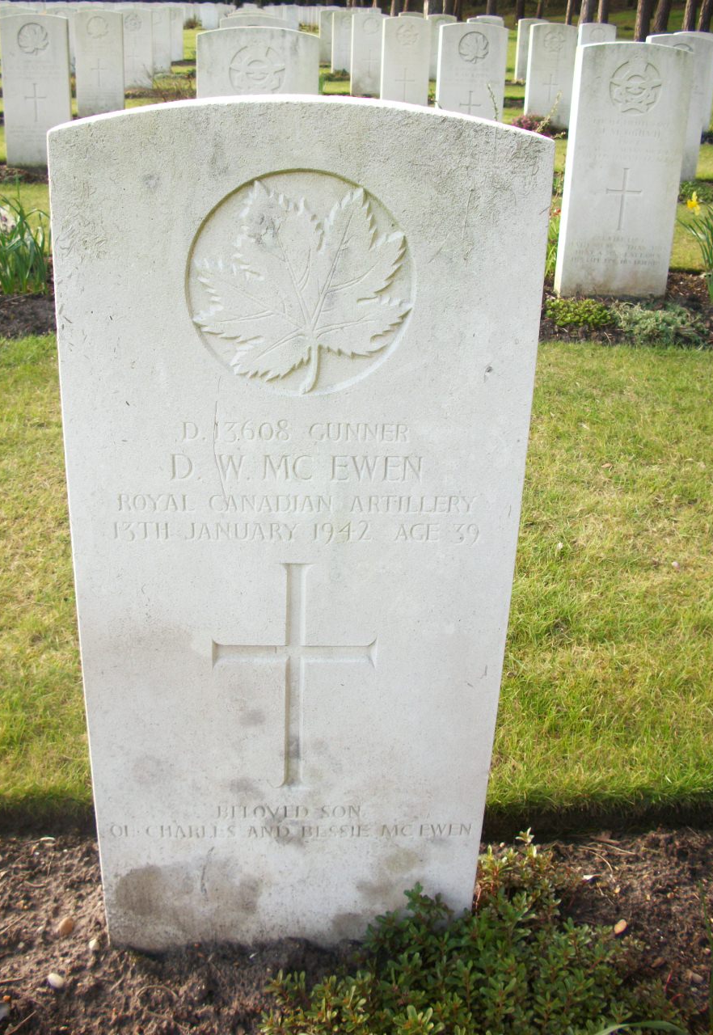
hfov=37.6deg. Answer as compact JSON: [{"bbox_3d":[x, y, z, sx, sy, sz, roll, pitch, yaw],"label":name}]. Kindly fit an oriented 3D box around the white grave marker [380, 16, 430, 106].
[{"bbox_3d":[0.403,-3.670,8.625,0.381,0.830,0.080,-1,25,-7],"label":"white grave marker"}]

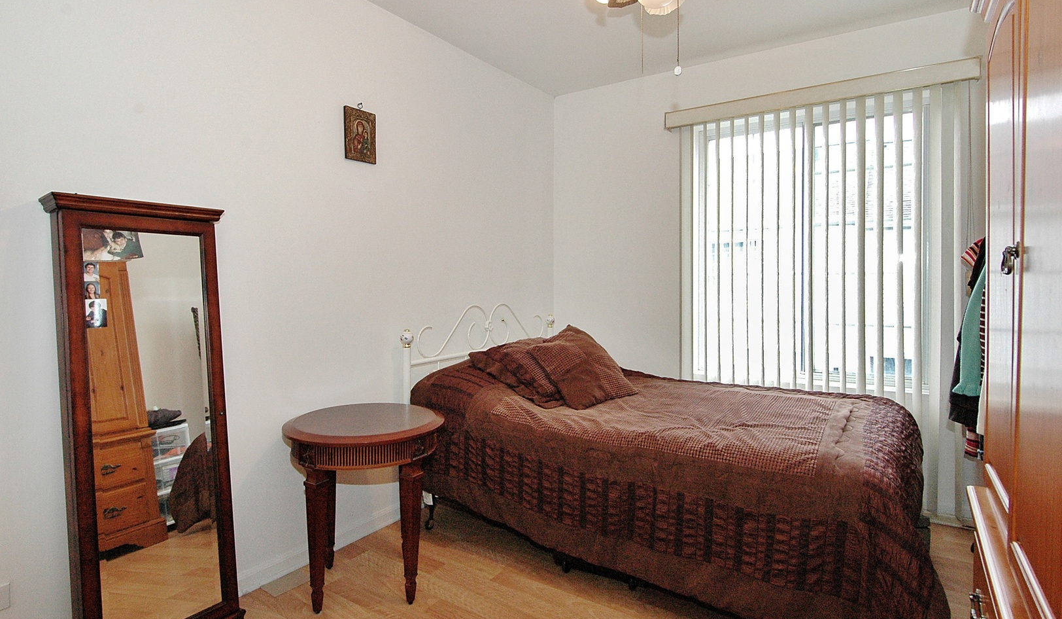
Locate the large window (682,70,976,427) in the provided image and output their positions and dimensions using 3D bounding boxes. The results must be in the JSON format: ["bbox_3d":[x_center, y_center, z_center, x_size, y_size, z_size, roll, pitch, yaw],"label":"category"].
[{"bbox_3d":[1.469,-0.065,2.863,1.370,2.060,0.100,2,4,35],"label":"large window"}]

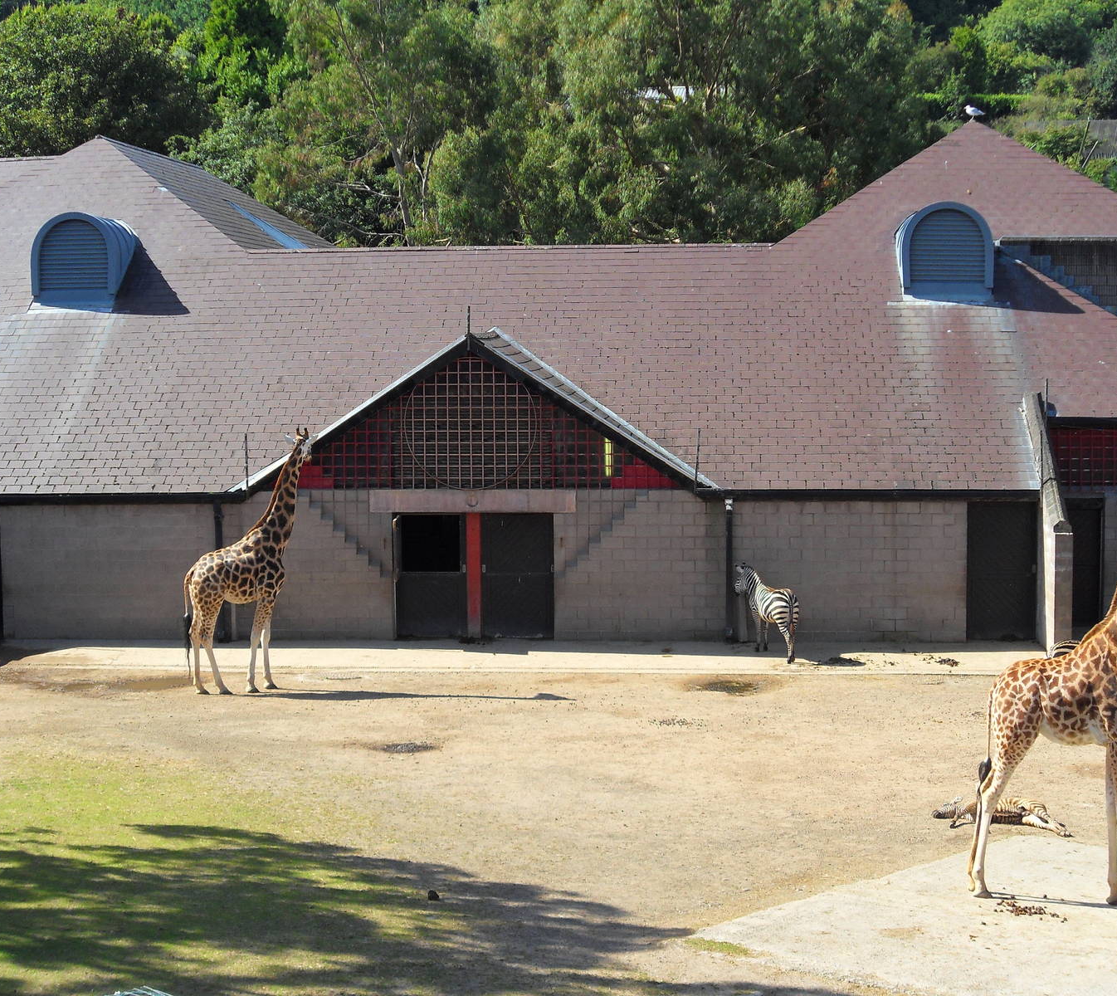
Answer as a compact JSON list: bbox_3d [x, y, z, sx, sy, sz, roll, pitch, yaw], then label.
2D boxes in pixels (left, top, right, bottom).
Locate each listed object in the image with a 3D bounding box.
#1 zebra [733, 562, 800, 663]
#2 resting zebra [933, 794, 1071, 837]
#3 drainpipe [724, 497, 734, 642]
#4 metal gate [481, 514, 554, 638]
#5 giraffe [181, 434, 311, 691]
[{"bbox_3d":[3.482,1.897,34.530,0.504,1.441,1.764,-3,6,-23],"label":"zebra"},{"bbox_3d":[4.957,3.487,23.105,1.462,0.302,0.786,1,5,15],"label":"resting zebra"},{"bbox_3d":[2.948,1.237,35.785,0.121,2.510,0.121,0,5,5],"label":"drainpipe"},{"bbox_3d":[-0.718,1.373,36.302,1.280,2.218,0.081,0,5,5],"label":"metal gate"},{"bbox_3d":[-4.685,0.946,31.405,1.915,4.022,0.605,-1,5,-6],"label":"giraffe"}]

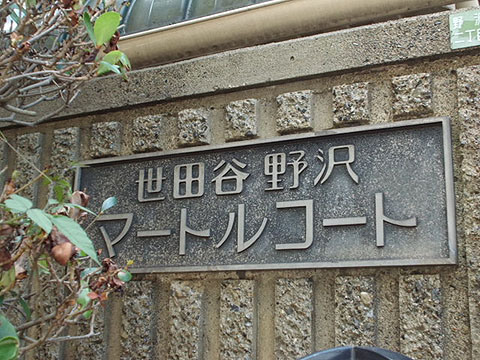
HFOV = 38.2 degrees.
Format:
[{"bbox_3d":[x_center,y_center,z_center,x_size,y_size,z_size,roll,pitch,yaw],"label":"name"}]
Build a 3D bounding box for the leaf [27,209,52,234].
[{"bbox_3d":[-0.342,0.071,1.181,0.044,0.044,0.035,3,-10,-16],"label":"leaf"}]

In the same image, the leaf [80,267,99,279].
[{"bbox_3d":[-0.265,0.163,1.218,0.032,0.021,0.022,2,-9,-12],"label":"leaf"}]

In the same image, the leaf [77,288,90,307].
[{"bbox_3d":[-0.273,0.205,1.209,0.024,0.031,0.022,2,-9,-12],"label":"leaf"}]

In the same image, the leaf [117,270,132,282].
[{"bbox_3d":[-0.201,0.168,1.209,0.028,0.021,0.020,2,-9,-9],"label":"leaf"}]

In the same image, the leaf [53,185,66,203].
[{"bbox_3d":[-0.322,0.024,1.237,0.025,0.032,0.022,3,-10,-15],"label":"leaf"}]

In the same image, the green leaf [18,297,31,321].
[{"bbox_3d":[-0.361,0.215,1.163,0.020,0.040,0.022,3,-10,-17],"label":"green leaf"}]

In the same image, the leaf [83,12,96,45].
[{"bbox_3d":[-0.258,-0.260,1.190,0.024,0.055,0.028,2,-9,-13],"label":"leaf"}]

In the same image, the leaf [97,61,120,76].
[{"bbox_3d":[-0.226,-0.191,1.190,0.041,0.028,0.032,2,-9,-11],"label":"leaf"}]

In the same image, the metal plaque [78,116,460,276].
[{"bbox_3d":[0.002,0.051,1.294,0.780,0.236,0.030,-5,-10,28],"label":"metal plaque"}]

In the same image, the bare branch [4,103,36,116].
[{"bbox_3d":[-0.383,-0.123,1.209,0.056,0.024,0.030,3,-10,-18],"label":"bare branch"}]

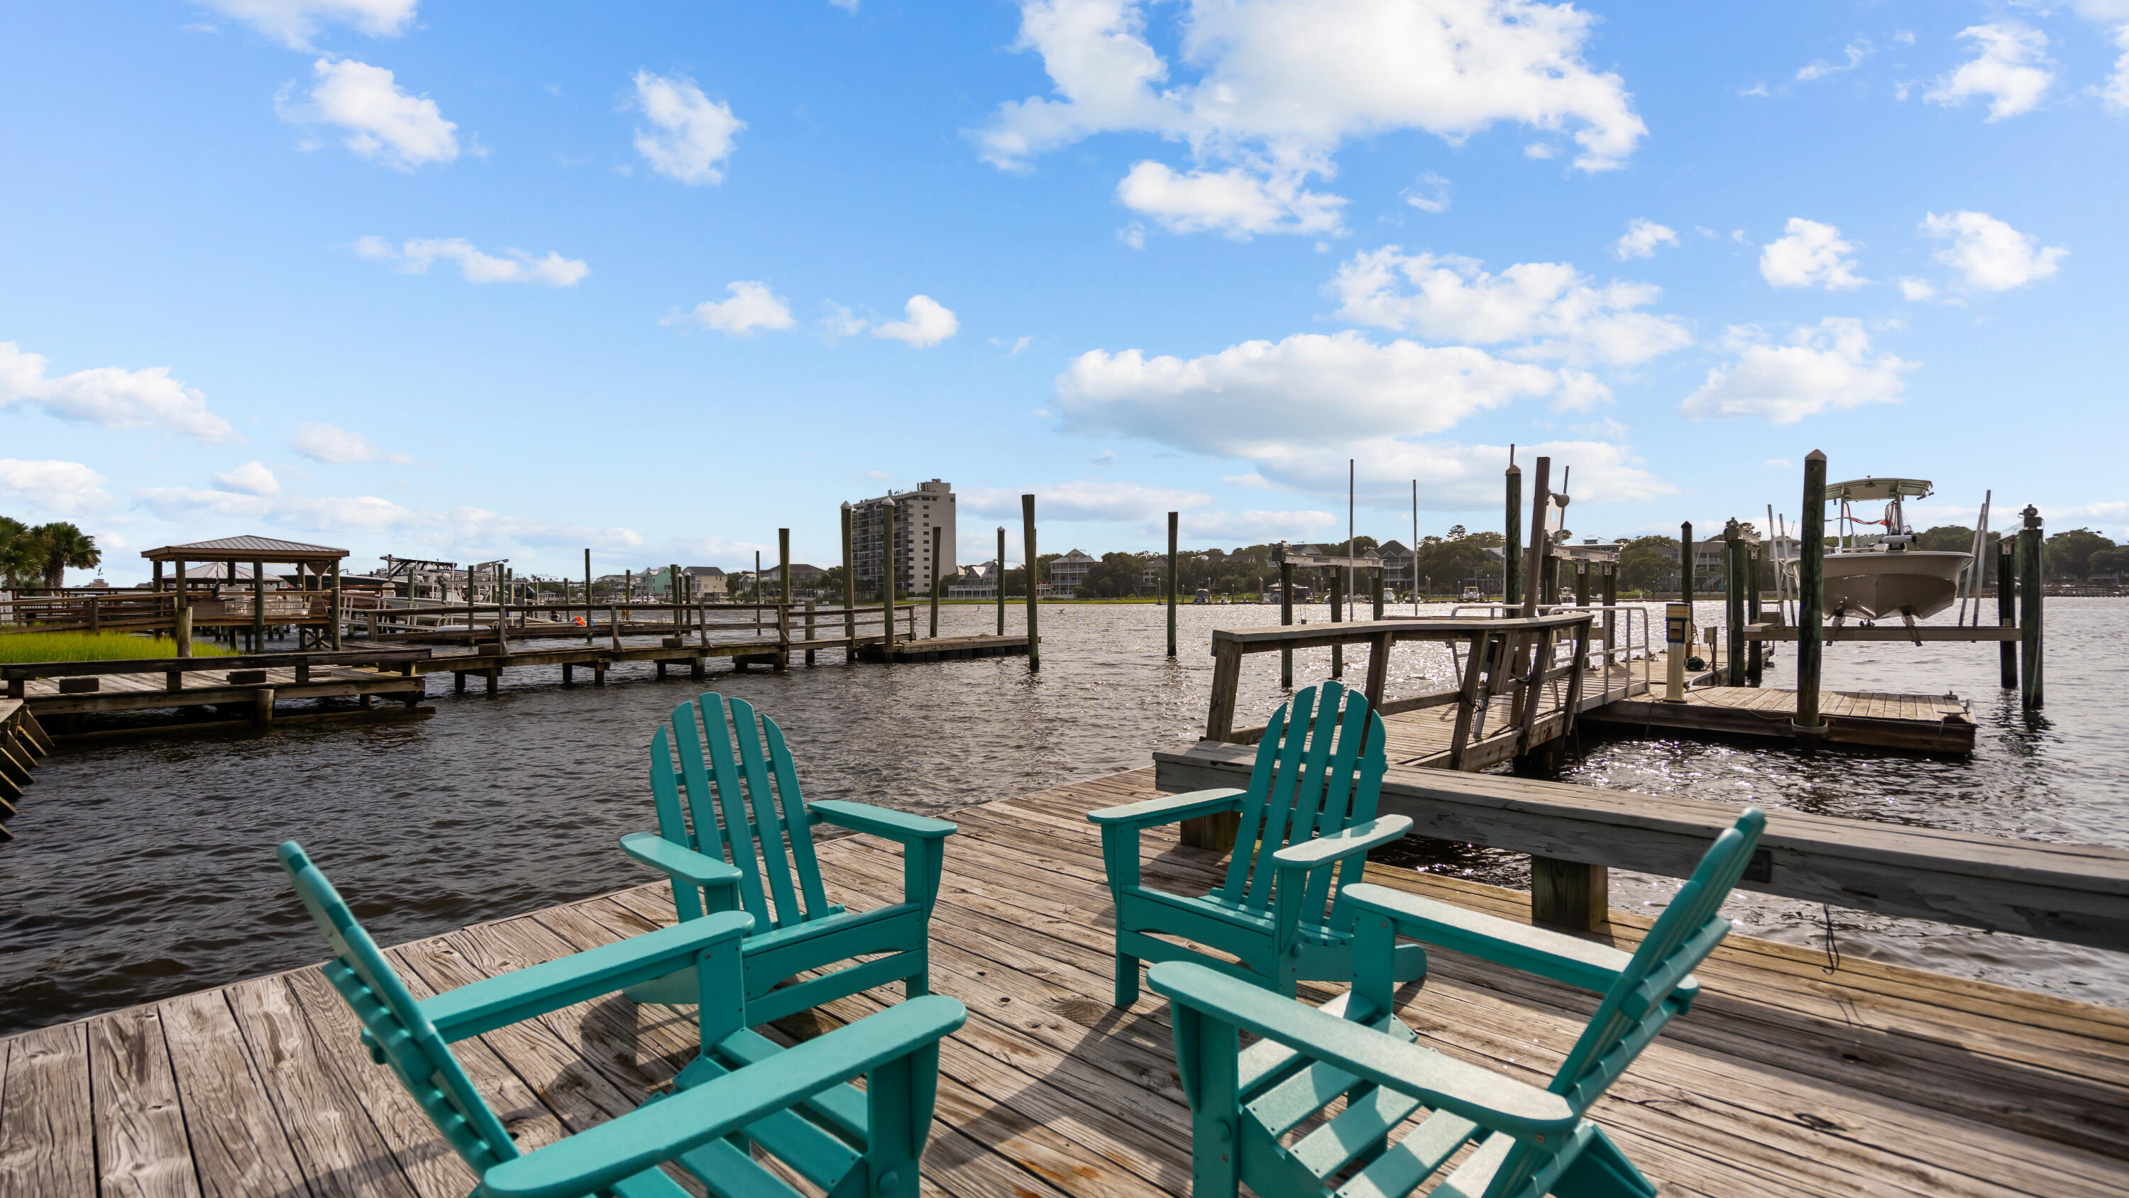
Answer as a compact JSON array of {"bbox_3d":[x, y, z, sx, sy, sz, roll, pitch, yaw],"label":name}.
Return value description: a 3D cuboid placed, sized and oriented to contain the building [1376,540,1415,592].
[{"bbox_3d":[82.905,-7.746,239.935,10.000,13.400,10.500,0,0,9],"label":"building"}]

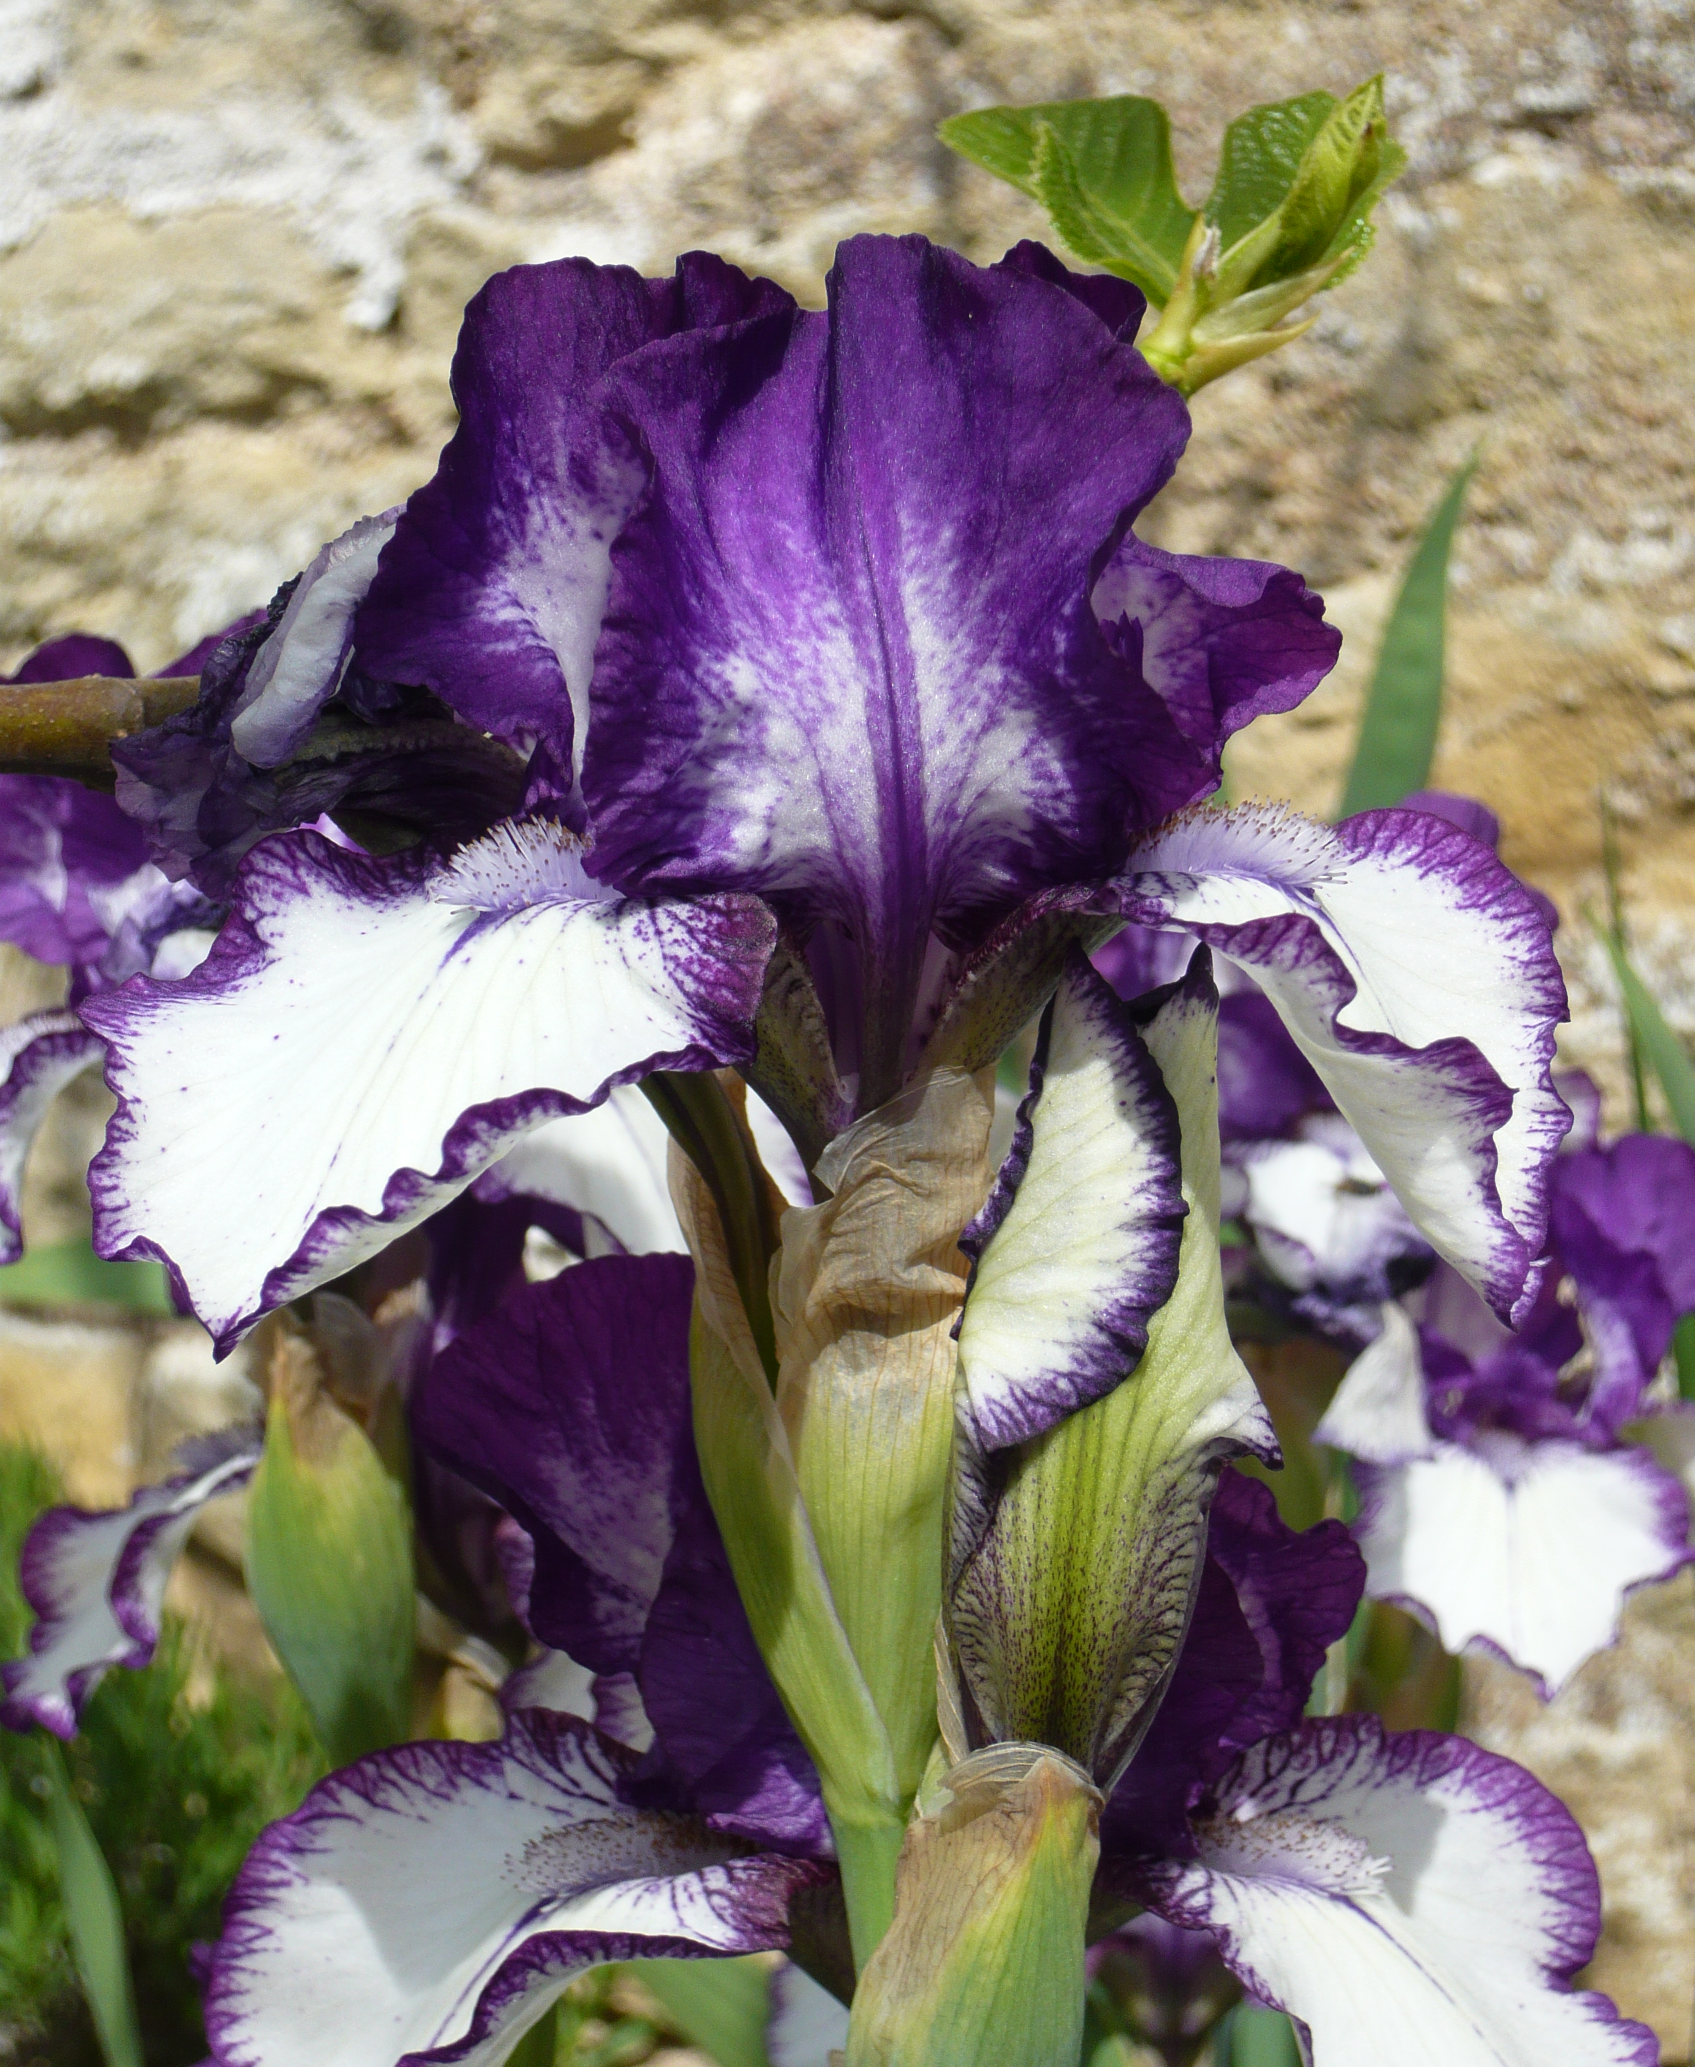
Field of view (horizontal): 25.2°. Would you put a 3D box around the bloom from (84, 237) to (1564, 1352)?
[{"bbox_3d":[-0.003,-0.025,0.390,0.147,0.112,0.135,0,9,0],"label":"bloom"}]

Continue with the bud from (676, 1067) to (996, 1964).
[{"bbox_3d":[-0.001,0.049,0.385,0.032,0.090,0.027,0,9,0],"label":"bud"}]

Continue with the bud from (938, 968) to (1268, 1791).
[{"bbox_3d":[0.026,0.034,0.380,0.032,0.084,0.031,0,9,0],"label":"bud"}]

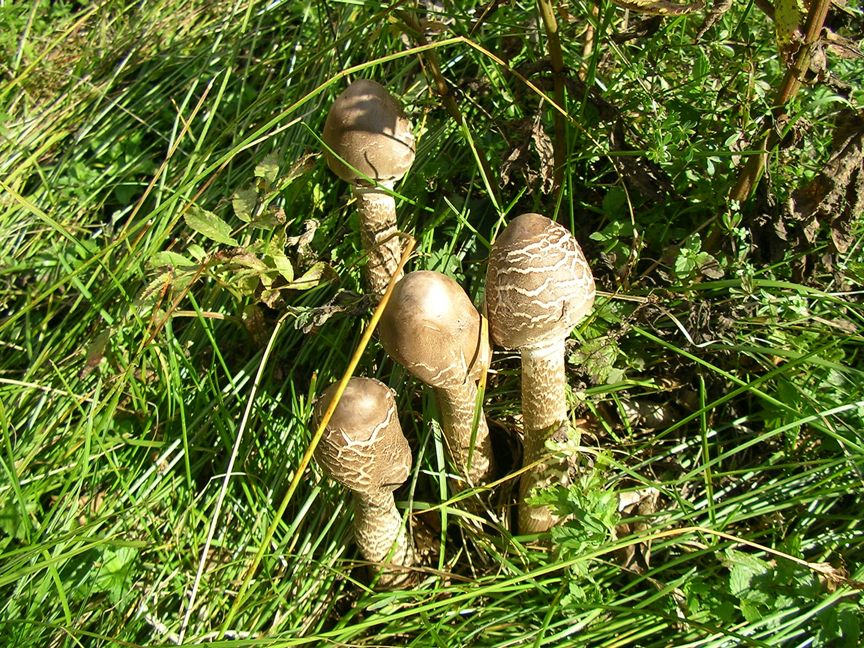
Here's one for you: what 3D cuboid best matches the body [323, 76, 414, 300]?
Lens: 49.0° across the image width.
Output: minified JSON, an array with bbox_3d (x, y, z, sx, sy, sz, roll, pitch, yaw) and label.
[{"bbox_3d":[-0.033,-0.071,0.577,0.053,0.163,0.053,-4,44,0],"label":"body"}]

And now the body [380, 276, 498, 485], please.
[{"bbox_3d":[0.012,0.036,0.507,0.055,0.152,0.055,-10,43,6],"label":"body"}]

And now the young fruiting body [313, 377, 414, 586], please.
[{"bbox_3d":[-0.028,0.086,0.467,0.048,0.148,0.048,-5,44,1],"label":"young fruiting body"}]

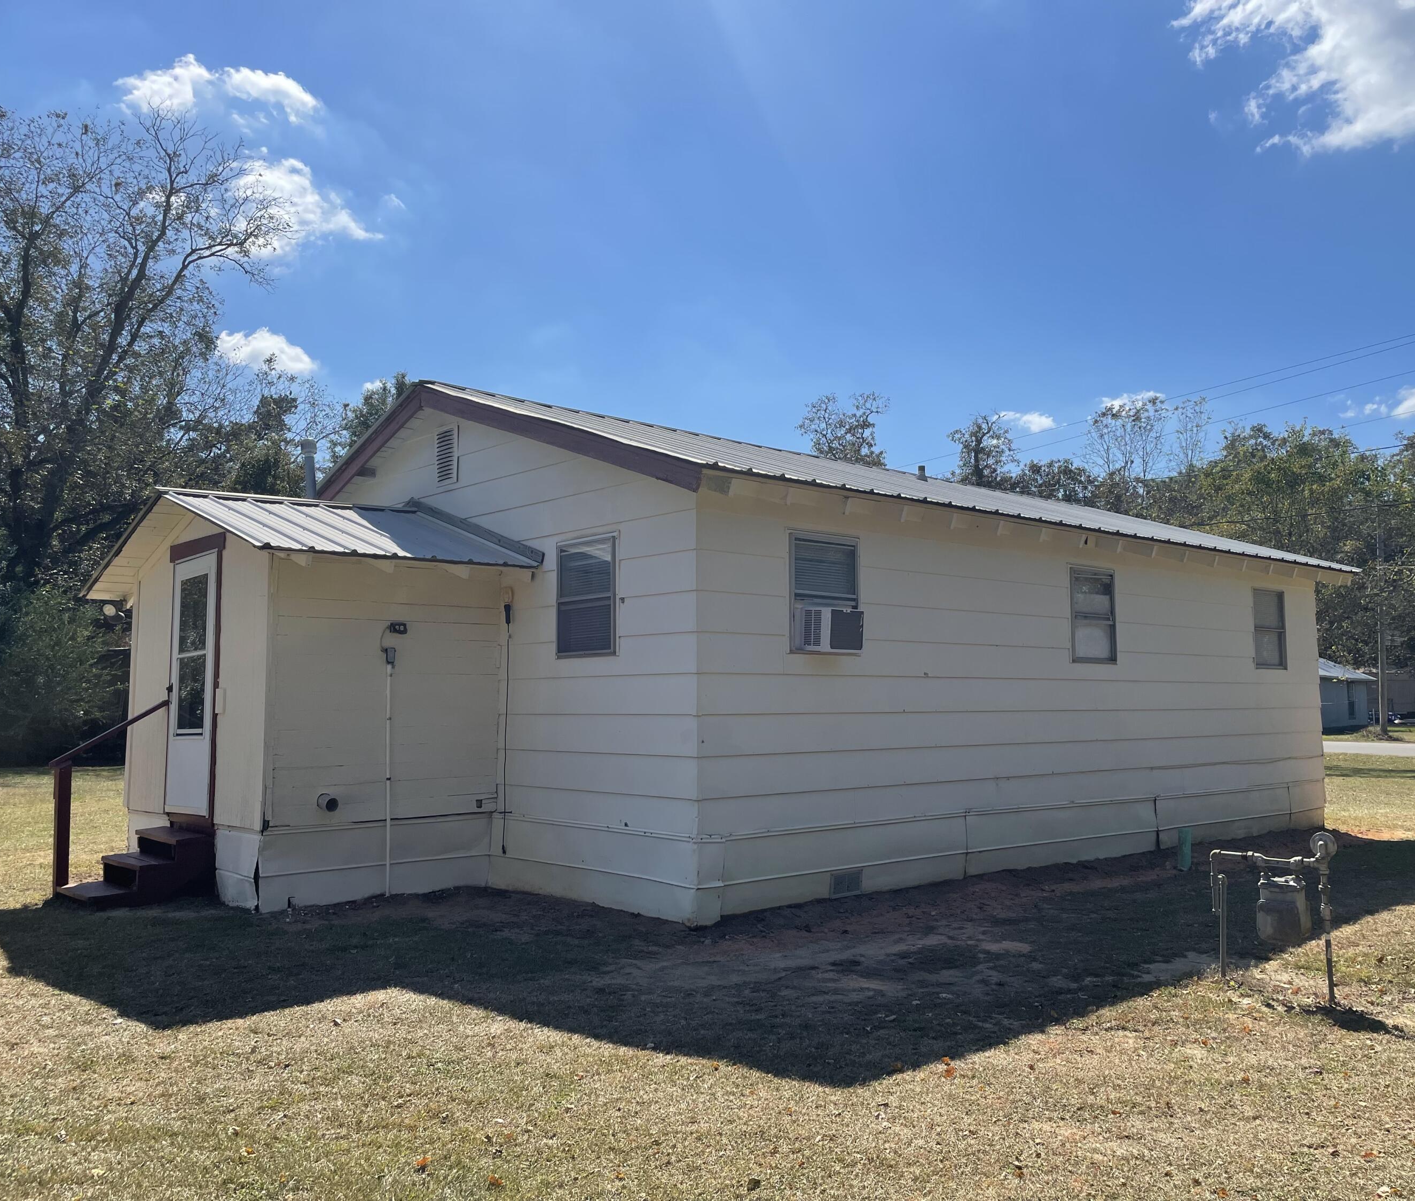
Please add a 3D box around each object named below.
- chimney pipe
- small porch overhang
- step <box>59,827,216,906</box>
[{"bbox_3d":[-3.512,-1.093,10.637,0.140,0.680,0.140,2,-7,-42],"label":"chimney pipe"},{"bbox_3d":[-3.446,-0.519,10.085,2.230,0.840,3.840,4,-7,-42],"label":"small porch overhang"},{"bbox_3d":[-4.299,1.988,9.014,0.860,0.460,0.820,4,-7,-42],"label":"step"}]

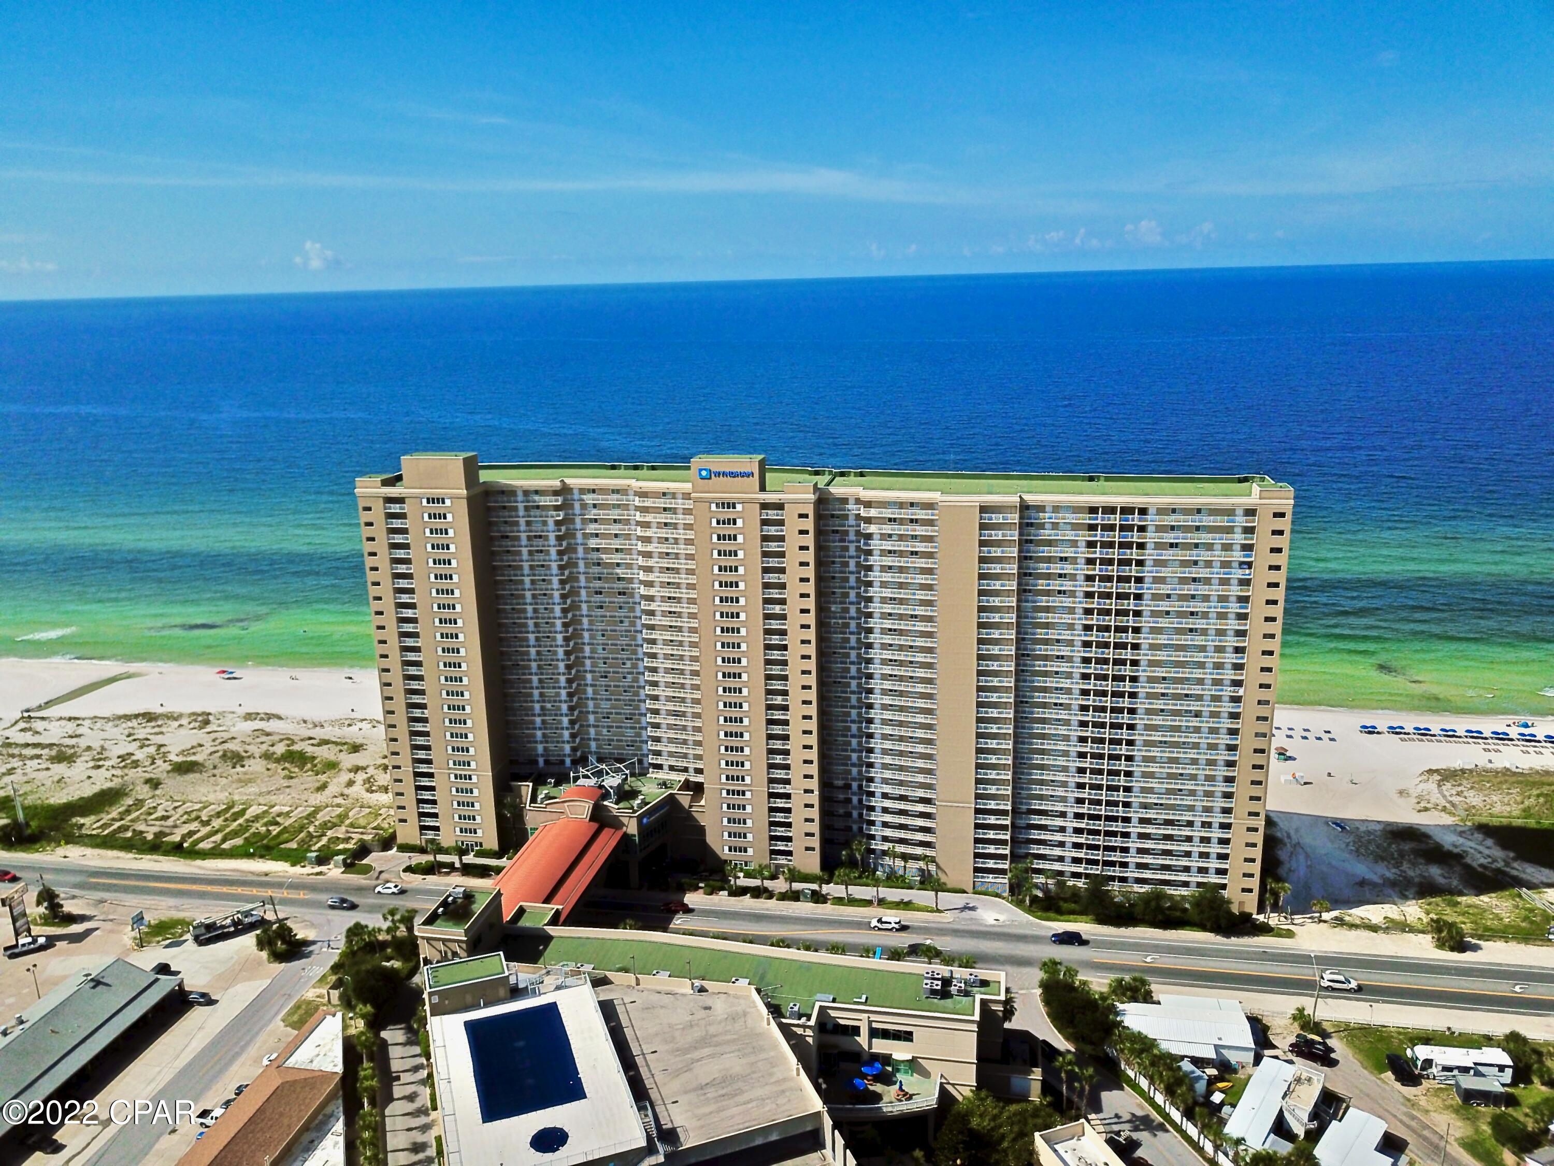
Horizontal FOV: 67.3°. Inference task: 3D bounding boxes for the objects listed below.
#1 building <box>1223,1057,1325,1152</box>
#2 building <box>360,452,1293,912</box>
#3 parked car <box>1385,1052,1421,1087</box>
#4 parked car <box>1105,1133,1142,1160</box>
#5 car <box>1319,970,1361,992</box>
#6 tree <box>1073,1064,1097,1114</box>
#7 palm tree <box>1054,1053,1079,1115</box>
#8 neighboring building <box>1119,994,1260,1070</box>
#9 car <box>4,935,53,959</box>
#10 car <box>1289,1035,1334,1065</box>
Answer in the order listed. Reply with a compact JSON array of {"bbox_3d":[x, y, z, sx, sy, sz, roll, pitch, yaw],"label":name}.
[{"bbox_3d":[60.503,64.233,141.366,7.300,4.000,17.200,9,18,35],"label":"building"},{"bbox_3d":[5.067,12.412,208.701,153.300,72.800,32.500,1,15,11],"label":"building"},{"bbox_3d":[80.593,62.663,150.298,1.860,1.500,4.700,0,15,4],"label":"parked car"},{"bbox_3d":[39.968,66.792,137.854,5.400,1.860,1.950,-15,20,-41],"label":"parked car"},{"bbox_3d":[81.465,57.690,168.687,4.850,1.740,1.920,1,15,11],"label":"car"},{"bbox_3d":[37.862,62.454,141.818,2.900,8.342,2.900,1,15,11],"label":"tree"},{"bbox_3d":[35.509,61.601,142.029,3.300,10.001,3.300,1,15,11],"label":"palm tree"},{"bbox_3d":[54.795,60.644,157.570,17.300,3.000,13.000,1,15,11],"label":"neighboring building"},{"bbox_3d":[-119.950,58.073,186.708,5.800,1.900,2.000,-8,16,-24],"label":"car"},{"bbox_3d":[70.433,61.811,154.030,5.000,1.760,1.950,11,19,40],"label":"car"}]

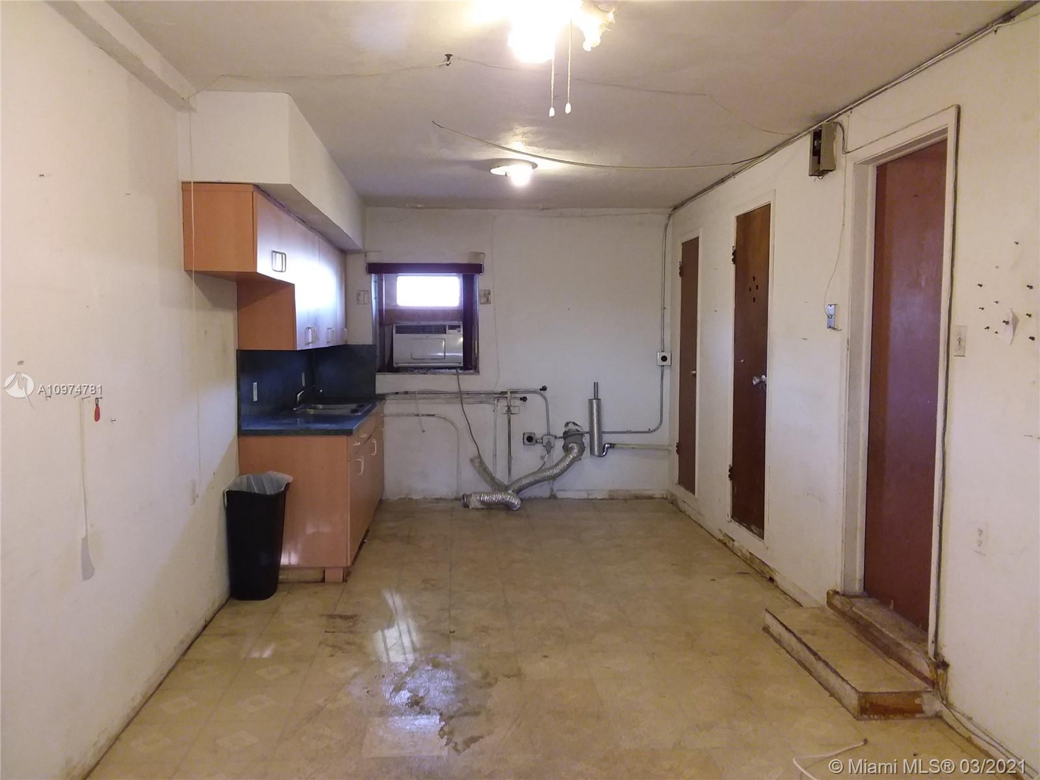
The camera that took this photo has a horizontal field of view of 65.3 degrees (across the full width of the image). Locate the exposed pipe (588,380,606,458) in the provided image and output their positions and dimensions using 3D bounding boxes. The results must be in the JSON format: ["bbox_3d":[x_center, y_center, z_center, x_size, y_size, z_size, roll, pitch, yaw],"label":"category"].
[{"bbox_3d":[0.682,0.260,7.132,0.164,0.665,0.124,0,4,-5],"label":"exposed pipe"}]

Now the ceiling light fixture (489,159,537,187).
[{"bbox_3d":[-0.049,-1.363,5.123,0.288,0.125,0.295,0,4,-5],"label":"ceiling light fixture"}]

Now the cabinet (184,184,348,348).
[{"bbox_3d":[-1.512,-0.658,5.324,0.333,0.782,3.230,0,4,-5],"label":"cabinet"}]

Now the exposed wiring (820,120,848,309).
[{"bbox_3d":[1.544,-0.846,3.974,0.029,0.913,0.162,0,4,-5],"label":"exposed wiring"}]

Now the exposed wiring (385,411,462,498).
[{"bbox_3d":[-0.838,0.573,7.026,0.666,0.738,0.040,0,4,-4],"label":"exposed wiring"}]

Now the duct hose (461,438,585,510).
[{"bbox_3d":[0.044,0.710,6.924,1.080,0.554,0.420,0,4,-4],"label":"duct hose"}]

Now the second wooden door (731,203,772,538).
[{"bbox_3d":[1.480,-0.123,5.180,0.050,2.034,0.583,0,4,-5],"label":"second wooden door"}]

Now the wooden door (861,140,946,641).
[{"bbox_3d":[1.699,-0.013,3.500,0.045,2.035,0.680,0,4,-4],"label":"wooden door"}]

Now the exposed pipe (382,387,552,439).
[{"bbox_3d":[-0.449,0.206,7.019,1.465,0.455,0.060,0,4,-4],"label":"exposed pipe"}]

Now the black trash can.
[{"bbox_3d":[-1.453,0.834,4.567,0.317,0.642,0.298,0,4,-5],"label":"black trash can"}]

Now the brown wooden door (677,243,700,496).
[{"bbox_3d":[1.383,-0.199,6.645,0.050,2.033,0.460,0,4,-5],"label":"brown wooden door"}]

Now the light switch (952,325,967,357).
[{"bbox_3d":[1.617,-0.180,2.989,0.018,0.112,0.072,0,4,-5],"label":"light switch"}]

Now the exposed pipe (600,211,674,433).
[{"bbox_3d":[1.008,-0.572,7.082,0.670,1.964,0.050,0,4,-4],"label":"exposed pipe"}]

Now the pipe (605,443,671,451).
[{"bbox_3d":[1.036,0.505,7.147,0.611,0.078,0.060,0,4,-4],"label":"pipe"}]

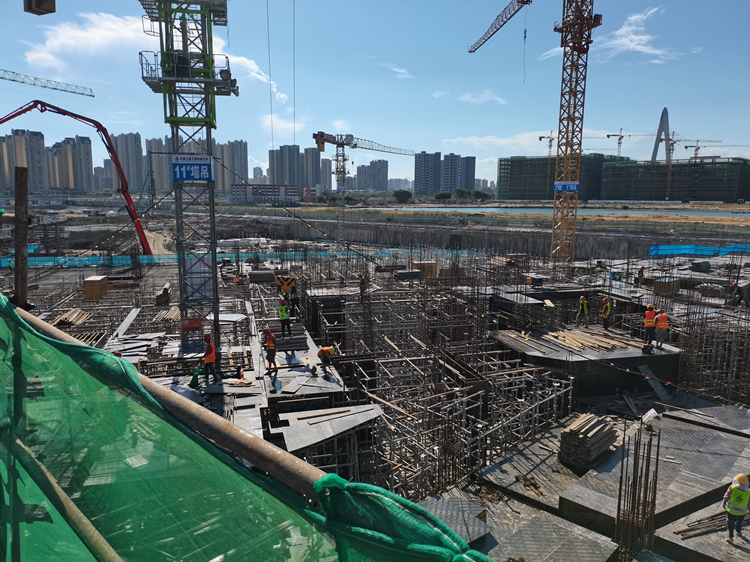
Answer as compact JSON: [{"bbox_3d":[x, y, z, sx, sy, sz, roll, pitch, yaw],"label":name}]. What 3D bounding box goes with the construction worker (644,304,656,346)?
[{"bbox_3d":[11.811,1.855,23.997,0.560,1.760,0.420,2,10,12],"label":"construction worker"}]

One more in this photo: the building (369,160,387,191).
[{"bbox_3d":[6.999,-157.380,845.876,24.500,49.800,17.000,3,10,12],"label":"building"}]

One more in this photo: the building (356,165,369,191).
[{"bbox_3d":[-18.951,-161.291,886.535,16.000,41.800,15.000,2,10,9],"label":"building"}]

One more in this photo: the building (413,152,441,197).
[{"bbox_3d":[56.473,-112.946,600.000,22.000,48.000,15.000,5,10,25],"label":"building"}]

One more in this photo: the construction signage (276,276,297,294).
[{"bbox_3d":[-5.169,0.264,33.000,1.100,0.930,0.200,0,9,-6],"label":"construction signage"}]

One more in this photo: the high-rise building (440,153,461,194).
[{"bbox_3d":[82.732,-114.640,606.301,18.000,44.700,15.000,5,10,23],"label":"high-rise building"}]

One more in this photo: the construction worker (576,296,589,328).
[{"bbox_3d":[10.529,1.600,28.600,0.600,1.660,0.550,6,11,30],"label":"construction worker"}]

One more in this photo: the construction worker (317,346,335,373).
[{"bbox_3d":[-1.739,2.891,20.400,0.720,1.000,0.520,3,9,14],"label":"construction worker"}]

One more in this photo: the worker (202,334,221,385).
[{"bbox_3d":[-5.439,2.620,18.614,0.620,1.720,0.520,2,10,11],"label":"worker"}]

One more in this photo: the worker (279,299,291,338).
[{"bbox_3d":[-3.990,1.693,24.782,0.550,1.720,0.420,7,11,33],"label":"worker"}]

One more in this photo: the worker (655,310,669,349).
[{"bbox_3d":[12.181,2.059,23.900,0.620,1.720,0.480,0,9,-3],"label":"worker"}]

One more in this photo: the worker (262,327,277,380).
[{"bbox_3d":[-3.737,2.545,20.100,0.580,1.720,0.520,-4,10,-27],"label":"worker"}]

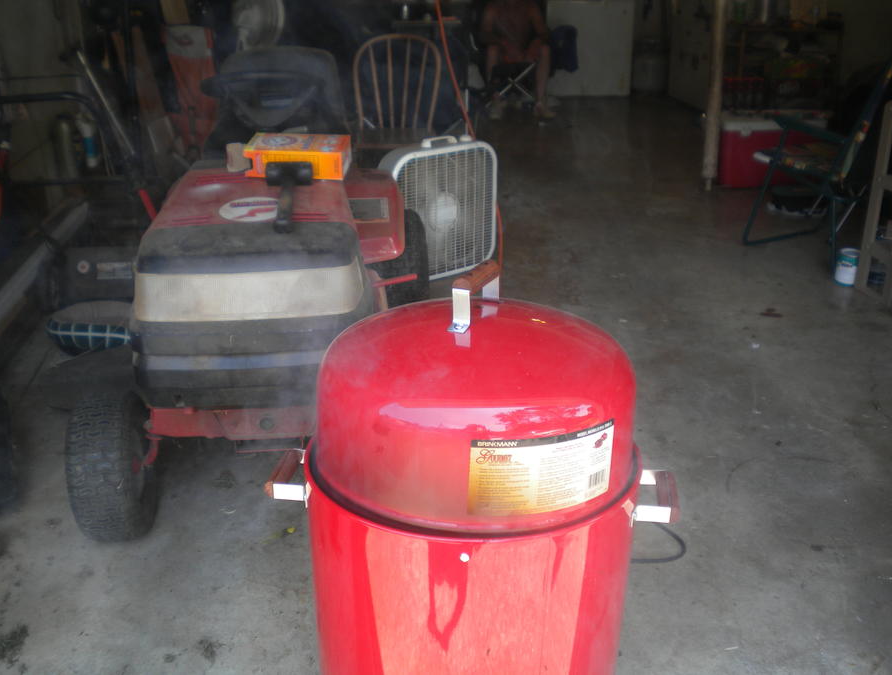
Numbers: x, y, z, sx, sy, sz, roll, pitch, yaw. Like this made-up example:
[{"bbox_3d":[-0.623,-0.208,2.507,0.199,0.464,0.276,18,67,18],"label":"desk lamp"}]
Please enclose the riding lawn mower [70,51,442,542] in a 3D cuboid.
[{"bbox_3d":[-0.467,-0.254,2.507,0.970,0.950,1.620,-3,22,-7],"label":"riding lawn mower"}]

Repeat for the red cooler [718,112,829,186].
[{"bbox_3d":[1.871,-1.095,5.273,0.580,0.380,0.360,1,22,5],"label":"red cooler"}]

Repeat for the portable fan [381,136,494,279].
[{"bbox_3d":[-0.029,-0.526,3.671,0.522,0.570,0.115,-17,27,-35],"label":"portable fan"}]

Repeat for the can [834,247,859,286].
[{"bbox_3d":[1.610,-0.277,3.607,0.109,0.124,0.109,9,24,23],"label":"can"}]

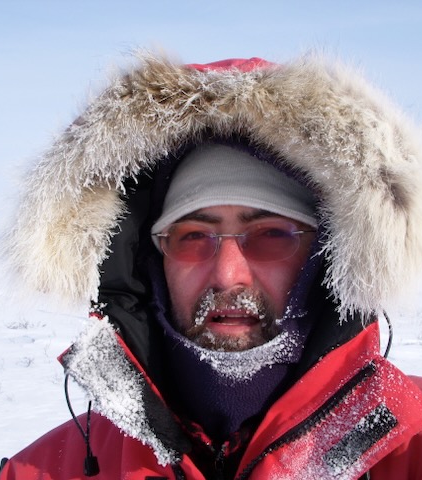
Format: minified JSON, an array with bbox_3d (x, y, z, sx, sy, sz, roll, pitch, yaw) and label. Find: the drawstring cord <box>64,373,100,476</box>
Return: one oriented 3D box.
[{"bbox_3d":[-0.116,0.165,0.630,0.033,0.094,0.025,0,-1,0],"label":"drawstring cord"}]

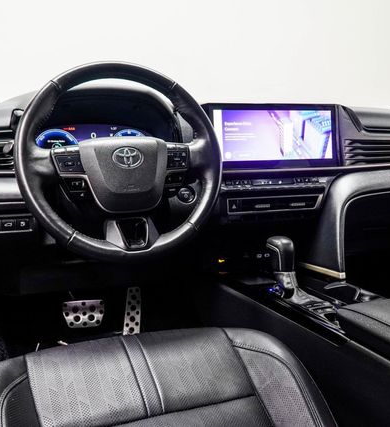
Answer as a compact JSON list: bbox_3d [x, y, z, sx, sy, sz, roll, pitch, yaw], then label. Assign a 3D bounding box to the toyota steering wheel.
[{"bbox_3d":[-0.135,-0.094,0.917,0.372,0.372,0.100,-4,-12,-19],"label":"toyota steering wheel"}]

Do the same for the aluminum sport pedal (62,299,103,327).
[{"bbox_3d":[-0.319,0.289,1.424,0.118,0.078,0.025,-4,-24,-19],"label":"aluminum sport pedal"}]

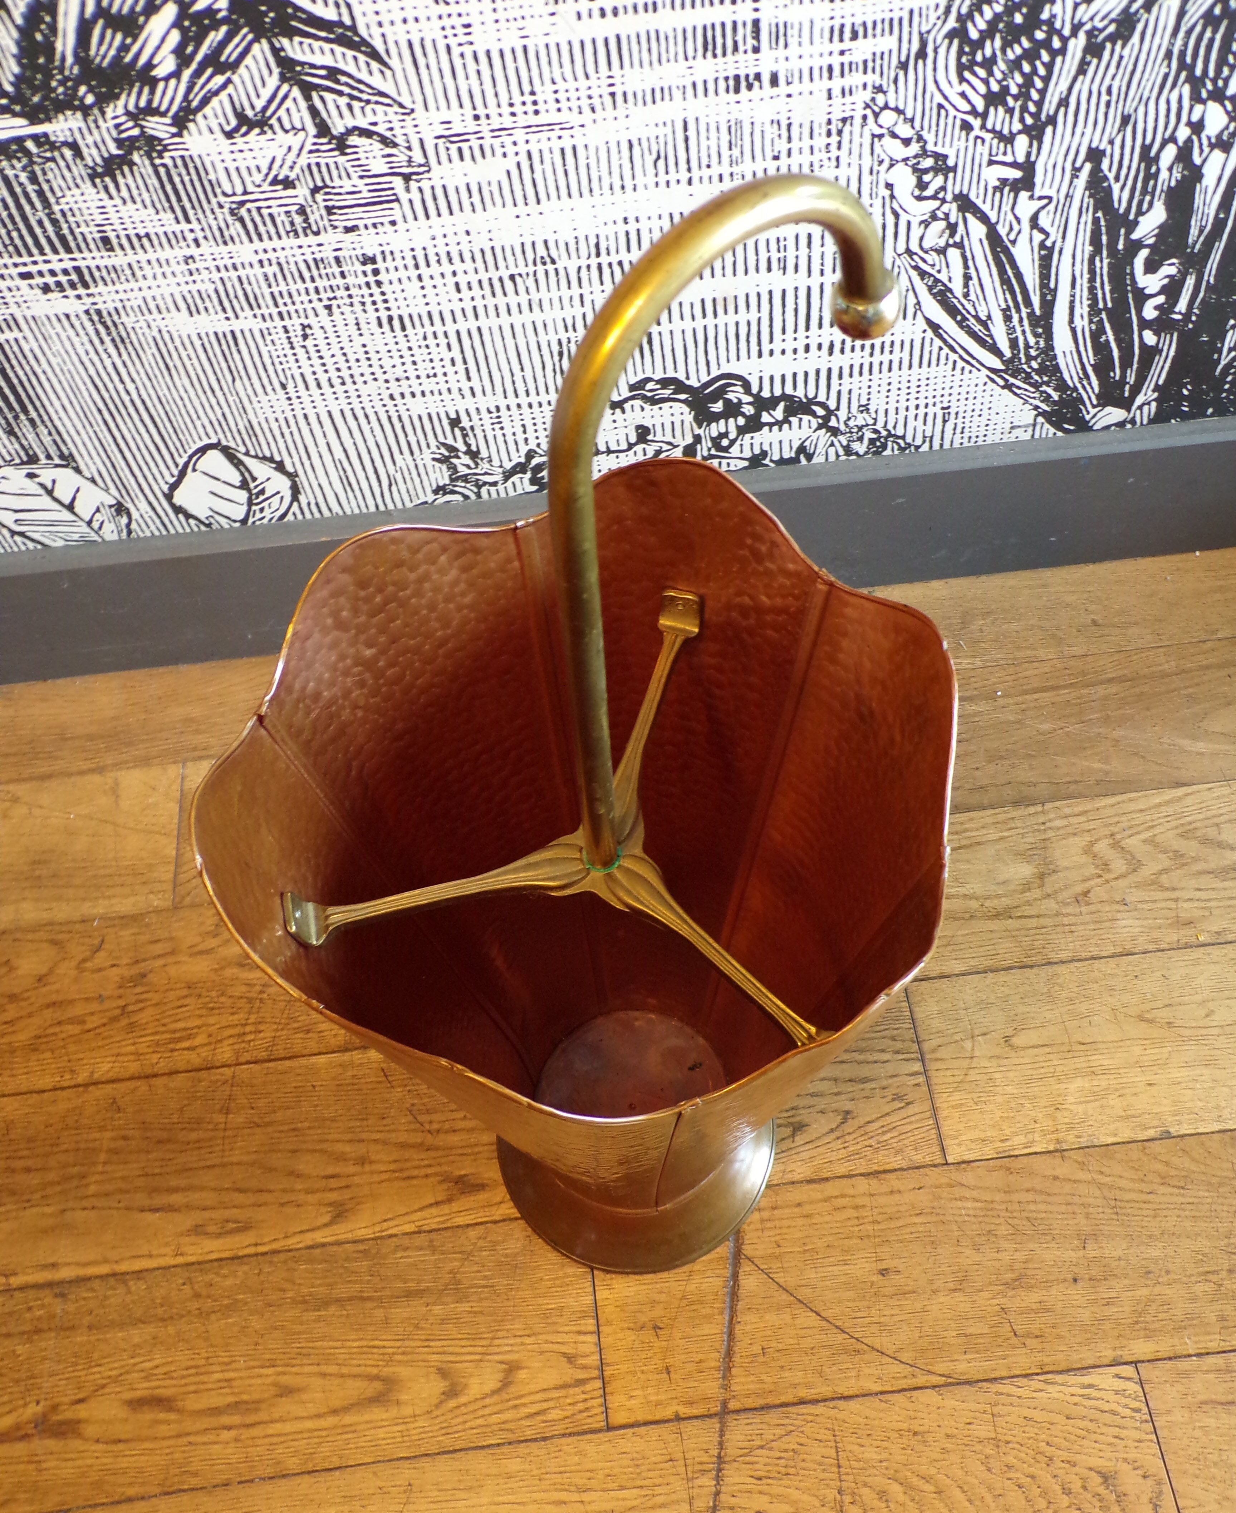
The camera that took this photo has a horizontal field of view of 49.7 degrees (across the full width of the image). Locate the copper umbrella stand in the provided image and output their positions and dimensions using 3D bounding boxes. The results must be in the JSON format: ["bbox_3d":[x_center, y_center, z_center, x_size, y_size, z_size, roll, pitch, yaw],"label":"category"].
[{"bbox_3d":[-0.006,0.074,0.686,0.316,0.722,0.327,-35,61,-19],"label":"copper umbrella stand"}]

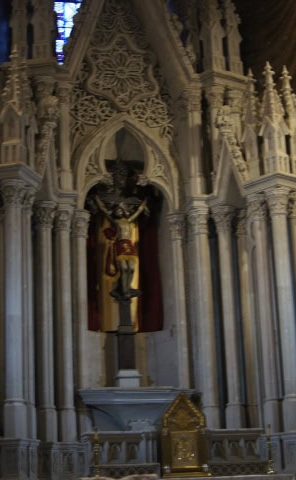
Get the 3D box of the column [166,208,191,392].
[{"bbox_3d":[0.457,1.125,13.260,0.237,3.101,0.237,1,-13,-13],"label":"column"}]

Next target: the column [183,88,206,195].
[{"bbox_3d":[0.753,-1.589,14.416,0.272,1.788,0.272,1,-13,-16],"label":"column"}]

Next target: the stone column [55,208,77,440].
[{"bbox_3d":[-1.210,1.164,13.171,0.263,3.487,0.263,1,-13,-16],"label":"stone column"}]

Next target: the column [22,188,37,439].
[{"bbox_3d":[-1.599,0.941,12.220,0.177,3.442,0.177,1,-13,-16],"label":"column"}]

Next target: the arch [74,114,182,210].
[{"bbox_3d":[-0.330,-1.250,14.268,1.681,1.602,0.350,1,-13,-16],"label":"arch"}]

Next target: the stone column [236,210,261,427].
[{"bbox_3d":[1.542,1.190,13.987,0.202,3.409,0.202,1,-13,-16],"label":"stone column"}]

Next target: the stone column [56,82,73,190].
[{"bbox_3d":[-1.213,-1.507,13.059,0.205,1.580,0.205,1,-13,-13],"label":"stone column"}]

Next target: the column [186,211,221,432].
[{"bbox_3d":[0.886,1.148,13.792,0.307,3.440,0.307,1,-13,-16],"label":"column"}]

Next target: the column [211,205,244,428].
[{"bbox_3d":[1.228,1.131,13.682,0.304,3.429,0.304,1,-13,-16],"label":"column"}]

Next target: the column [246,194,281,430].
[{"bbox_3d":[1.577,0.962,12.342,0.250,3.223,0.250,-2,-13,0],"label":"column"}]

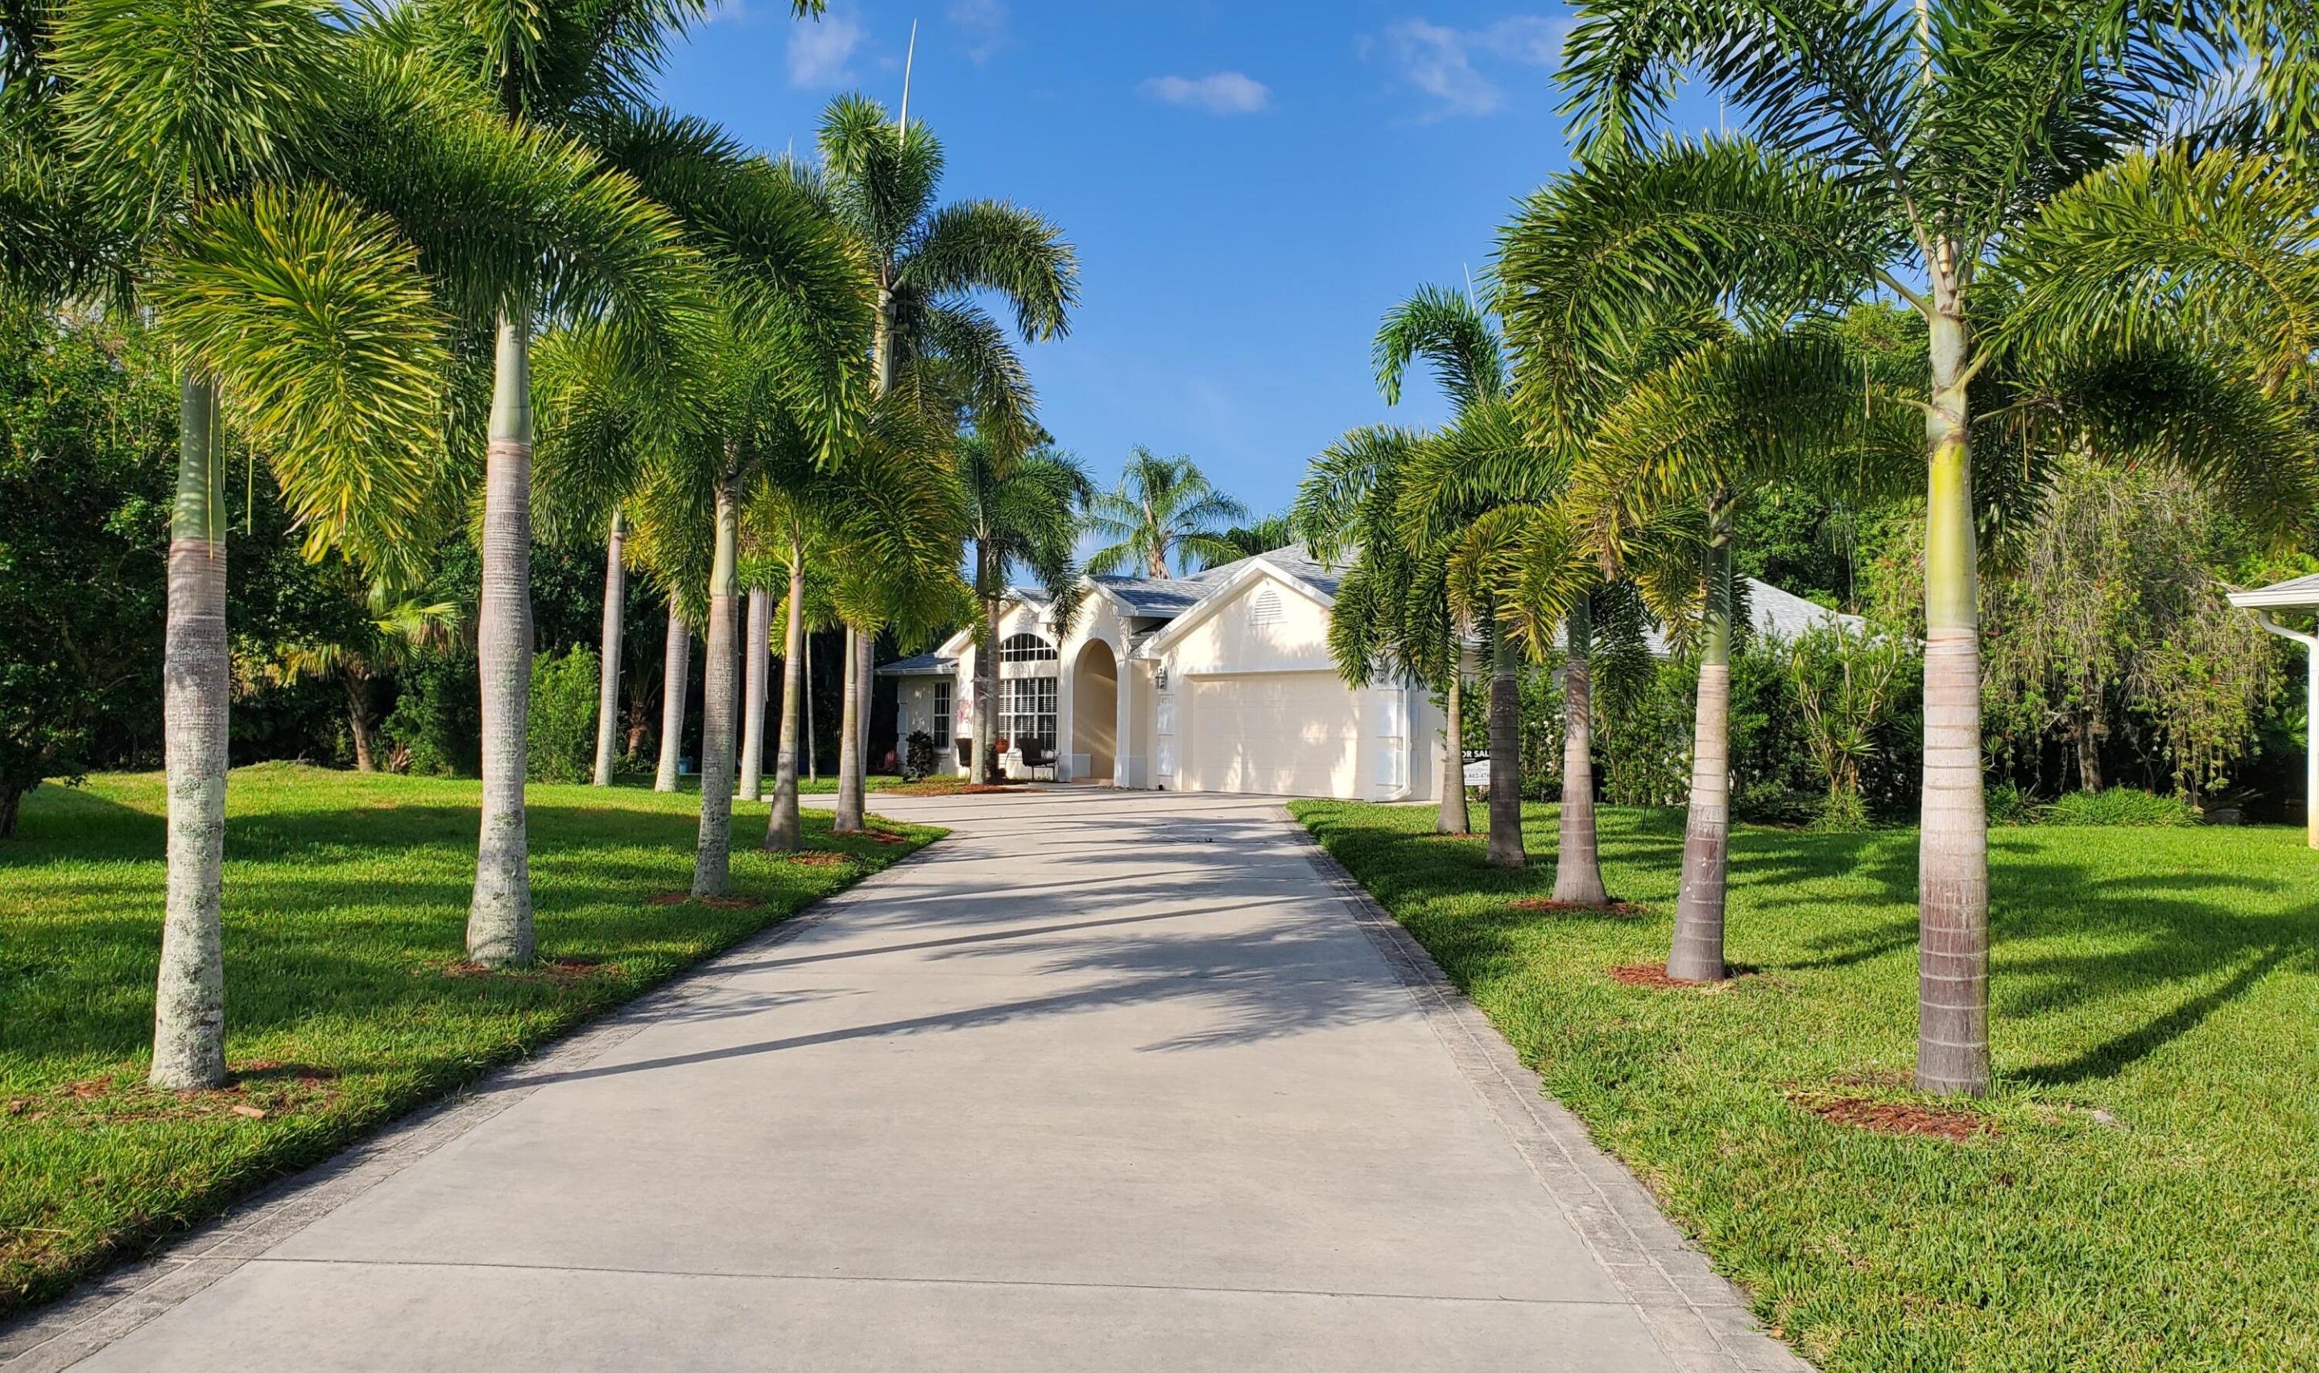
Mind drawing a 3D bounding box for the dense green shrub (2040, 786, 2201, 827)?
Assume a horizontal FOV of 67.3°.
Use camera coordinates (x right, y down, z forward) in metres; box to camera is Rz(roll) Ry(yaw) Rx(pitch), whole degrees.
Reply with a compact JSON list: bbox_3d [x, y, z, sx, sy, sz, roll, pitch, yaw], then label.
[{"bbox_3d":[12.675,1.573,23.000,2.150,0.470,1.300,0,-1,0],"label":"dense green shrub"}]

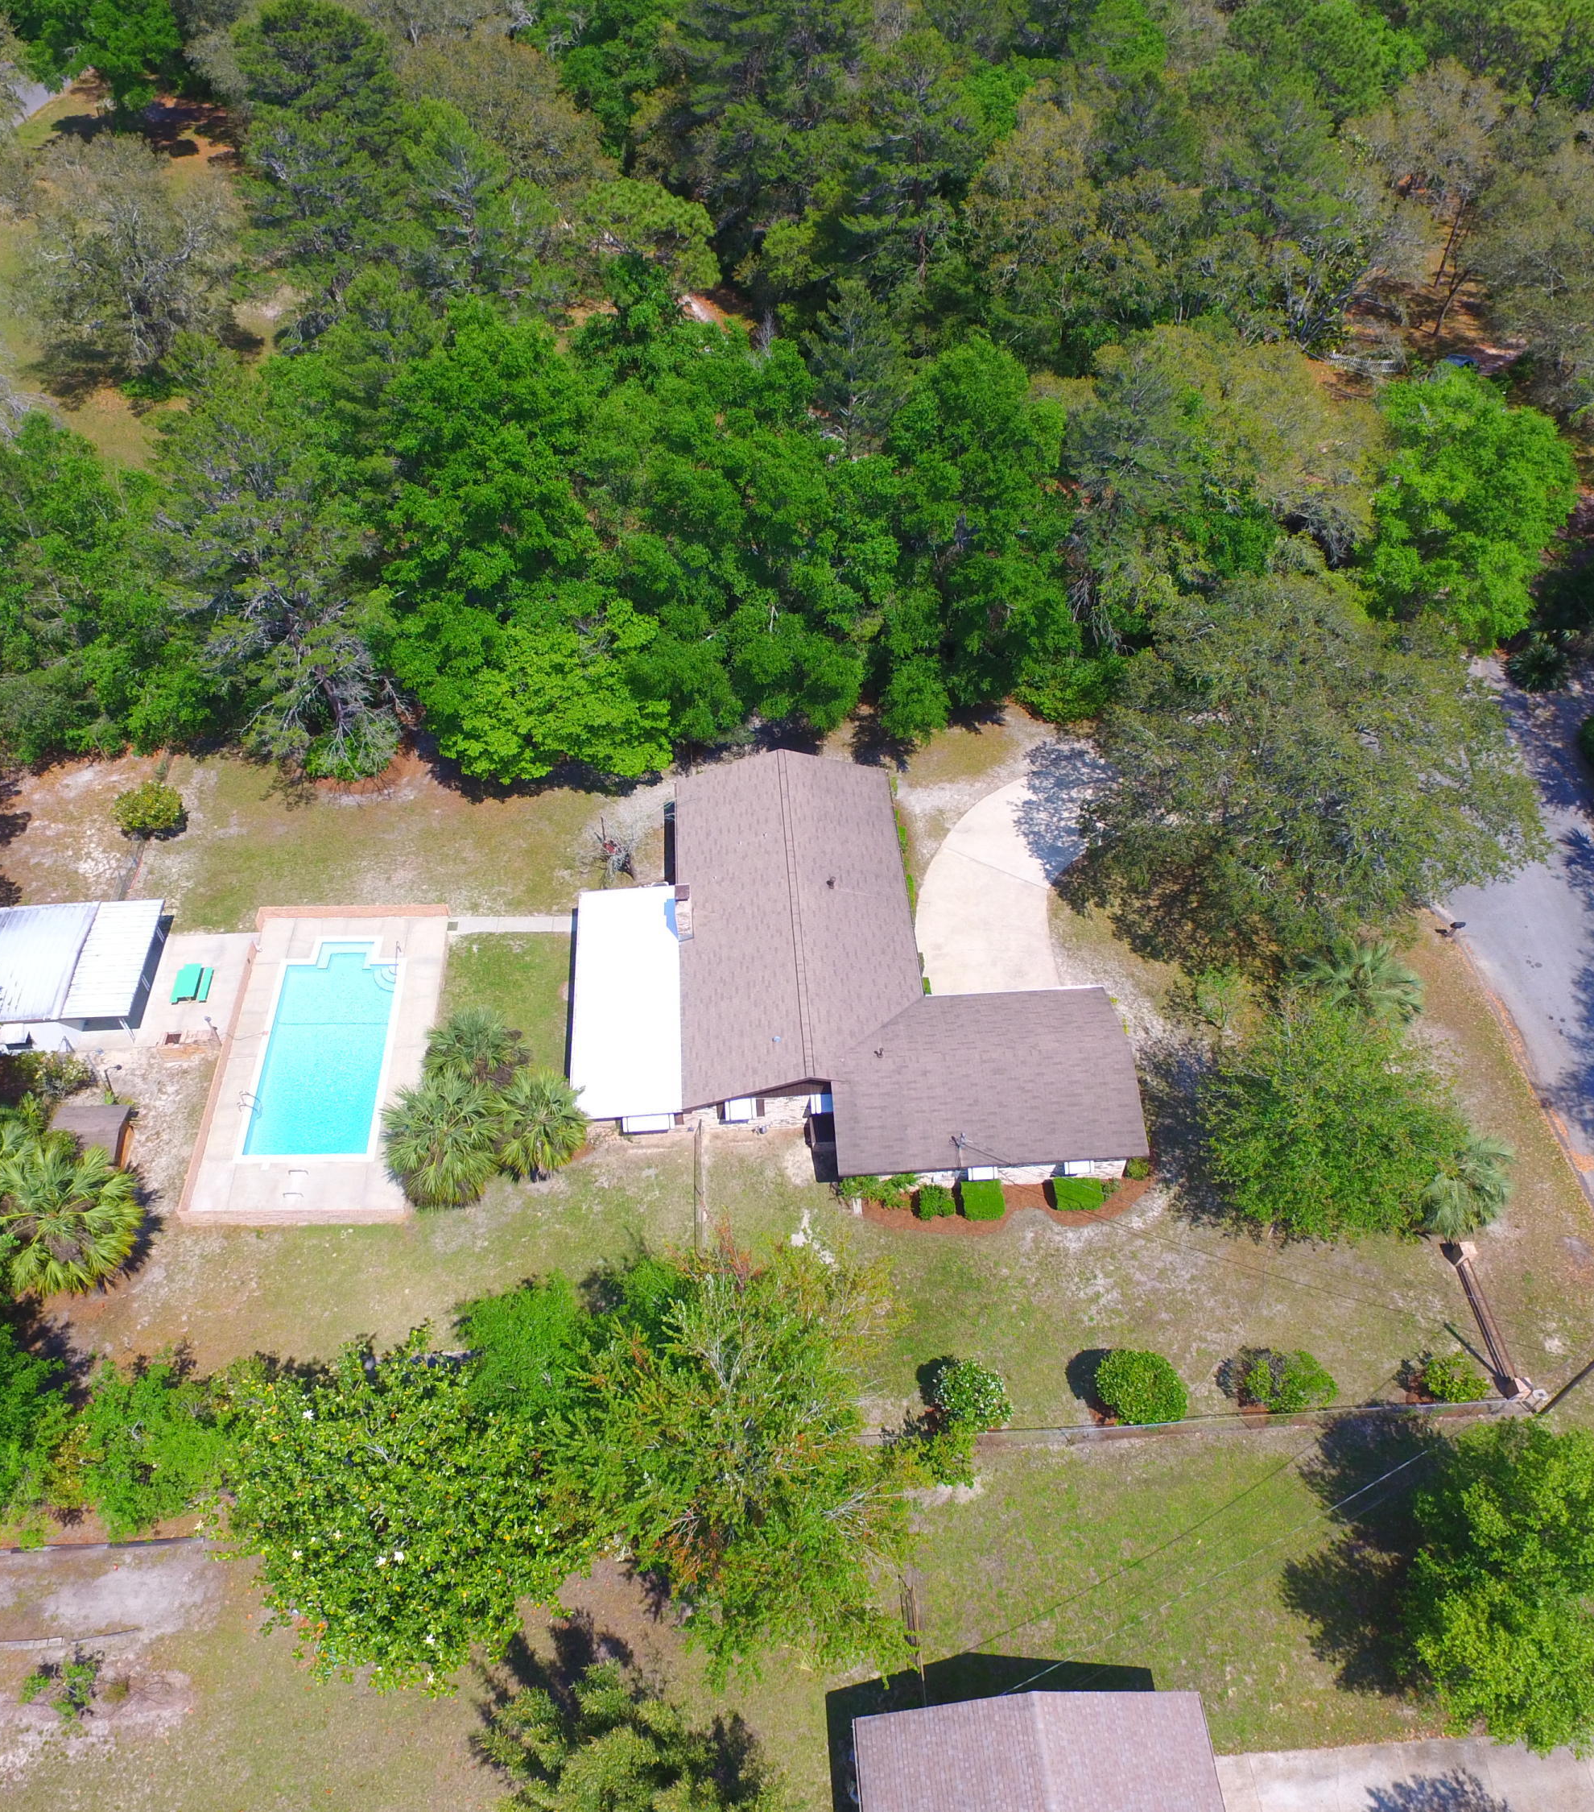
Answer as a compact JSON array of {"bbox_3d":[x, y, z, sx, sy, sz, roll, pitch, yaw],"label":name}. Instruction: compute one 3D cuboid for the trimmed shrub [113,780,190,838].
[{"bbox_3d":[-31.160,-4.709,67.118,3.250,1.900,3.100,-2,48,-3],"label":"trimmed shrub"}]

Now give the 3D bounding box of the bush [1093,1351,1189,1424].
[{"bbox_3d":[11.882,16.776,48.256,3.050,2.650,2.500,-2,48,-3],"label":"bush"}]

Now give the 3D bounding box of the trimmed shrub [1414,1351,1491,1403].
[{"bbox_3d":[23.413,17.009,49.782,2.100,2.000,1.900,3,49,0],"label":"trimmed shrub"}]

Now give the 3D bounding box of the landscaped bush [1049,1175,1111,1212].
[{"bbox_3d":[10.875,11.226,54.345,1.750,1.100,1.050,-2,48,-3],"label":"landscaped bush"}]

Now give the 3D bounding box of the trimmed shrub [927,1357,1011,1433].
[{"bbox_3d":[6.109,16.931,48.181,2.600,2.300,2.350,-2,48,-3],"label":"trimmed shrub"}]

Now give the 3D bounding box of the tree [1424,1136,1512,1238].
[{"bbox_3d":[25.526,11.168,54.090,4.000,3.300,4.500,3,49,0],"label":"tree"}]

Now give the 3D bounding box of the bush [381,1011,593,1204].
[{"bbox_3d":[-12.168,7.968,54.943,7.800,4.000,8.400,3,49,0],"label":"bush"}]

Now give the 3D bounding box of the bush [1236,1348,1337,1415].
[{"bbox_3d":[17.166,16.724,48.696,2.850,2.300,2.100,-2,48,-3],"label":"bush"}]

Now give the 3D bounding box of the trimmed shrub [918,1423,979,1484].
[{"bbox_3d":[4.970,18.669,47.152,2.200,2.700,2.000,3,49,0],"label":"trimmed shrub"}]

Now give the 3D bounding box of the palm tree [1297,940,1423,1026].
[{"bbox_3d":[24.265,3.567,60.662,5.300,3.300,4.800,3,49,0],"label":"palm tree"}]

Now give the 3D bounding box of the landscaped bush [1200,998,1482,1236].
[{"bbox_3d":[20.972,8.470,54.671,10.400,5.700,10.400,3,49,0],"label":"landscaped bush"}]

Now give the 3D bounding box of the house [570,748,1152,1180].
[{"bbox_3d":[1.738,2.085,60.189,22.200,4.400,22.400,-2,48,-3],"label":"house"}]

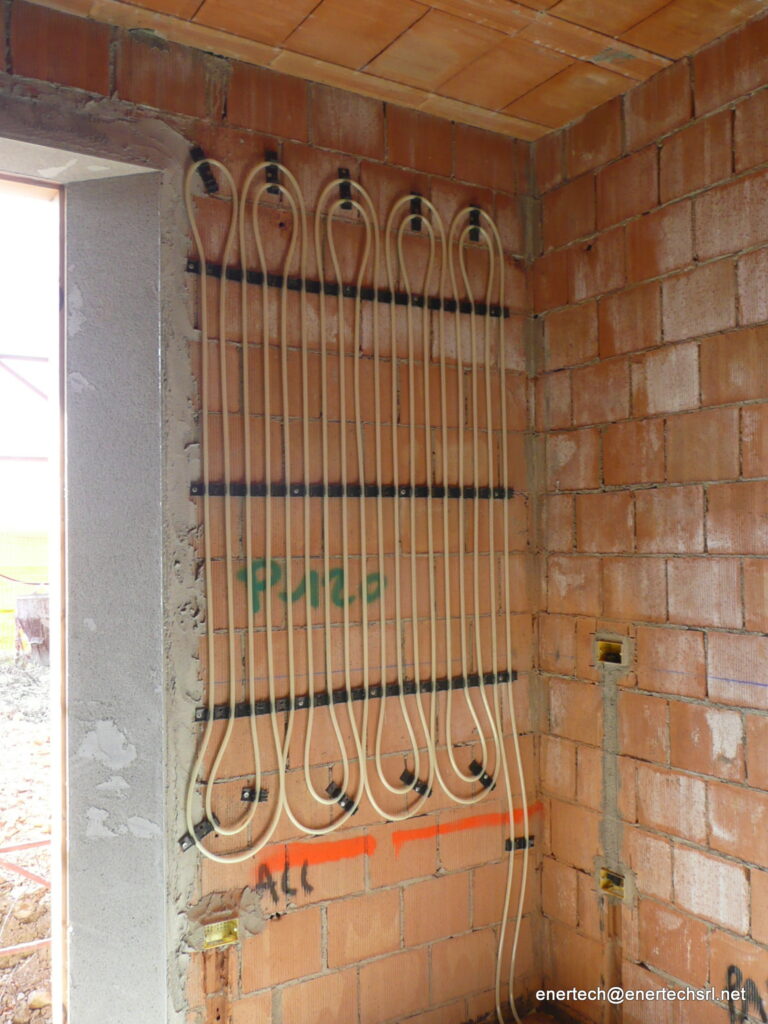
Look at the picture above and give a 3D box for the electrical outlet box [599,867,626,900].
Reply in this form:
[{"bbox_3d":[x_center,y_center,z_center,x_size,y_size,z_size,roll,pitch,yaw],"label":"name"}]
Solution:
[{"bbox_3d":[0.729,1.152,2.581,0.046,0.068,0.098,1,-2,-35],"label":"electrical outlet box"}]

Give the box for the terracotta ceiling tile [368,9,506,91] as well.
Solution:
[{"bbox_3d":[0.134,-1.279,2.294,0.245,0.020,0.340,0,-2,-29],"label":"terracotta ceiling tile"}]

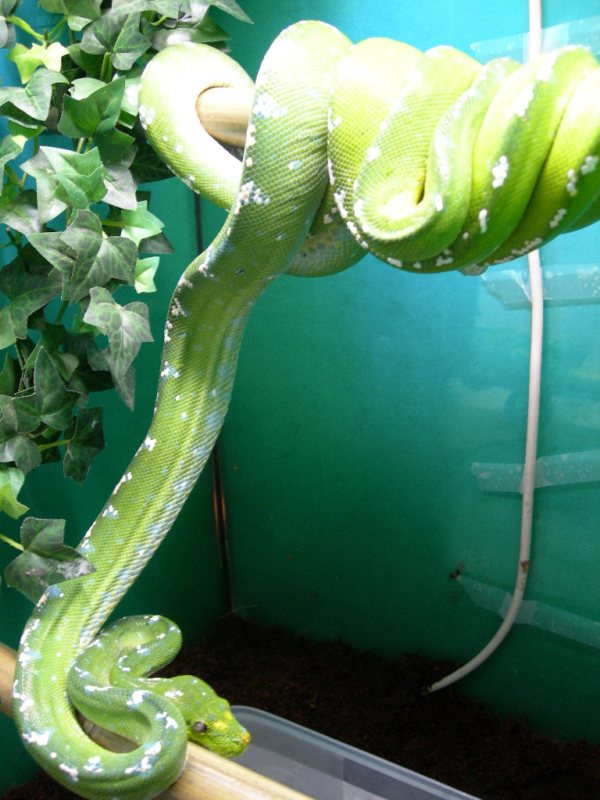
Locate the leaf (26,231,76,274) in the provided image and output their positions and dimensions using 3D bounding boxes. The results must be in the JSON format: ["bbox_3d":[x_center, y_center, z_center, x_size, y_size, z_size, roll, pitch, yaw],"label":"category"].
[{"bbox_3d":[-0.136,-0.082,0.490,0.034,0.030,0.010,0,-12,-22],"label":"leaf"}]

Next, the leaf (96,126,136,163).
[{"bbox_3d":[-0.108,-0.147,0.505,0.027,0.027,0.010,0,0,-20],"label":"leaf"}]

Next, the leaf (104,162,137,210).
[{"bbox_3d":[-0.112,-0.132,0.535,0.027,0.030,0.015,0,-6,-9],"label":"leaf"}]

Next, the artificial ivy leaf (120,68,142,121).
[{"bbox_3d":[-0.098,-0.179,0.515,0.026,0.031,0.010,0,3,-19],"label":"artificial ivy leaf"}]

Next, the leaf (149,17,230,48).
[{"bbox_3d":[-0.066,-0.220,0.525,0.047,0.024,0.021,0,68,0],"label":"leaf"}]

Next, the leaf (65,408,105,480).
[{"bbox_3d":[-0.135,0.028,0.550,0.030,0.048,0.020,0,0,-31],"label":"leaf"}]

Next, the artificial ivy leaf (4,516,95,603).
[{"bbox_3d":[-0.126,0.080,0.440,0.045,0.014,0.042,7,53,-12],"label":"artificial ivy leaf"}]

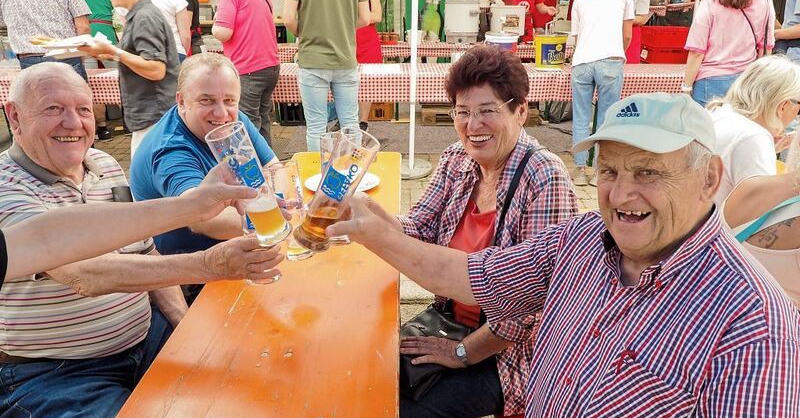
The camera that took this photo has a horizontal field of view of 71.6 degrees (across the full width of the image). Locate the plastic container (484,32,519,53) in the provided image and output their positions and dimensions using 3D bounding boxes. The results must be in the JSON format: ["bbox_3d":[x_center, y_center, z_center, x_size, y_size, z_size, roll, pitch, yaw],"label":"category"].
[{"bbox_3d":[0.892,-1.386,4.850,0.280,0.270,0.280,1,22,4],"label":"plastic container"}]

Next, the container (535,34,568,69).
[{"bbox_3d":[1.328,-1.374,4.854,0.285,0.270,0.285,1,22,2],"label":"container"}]

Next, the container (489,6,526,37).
[{"bbox_3d":[1.135,-1.976,5.832,0.380,0.310,0.290,2,22,6],"label":"container"}]

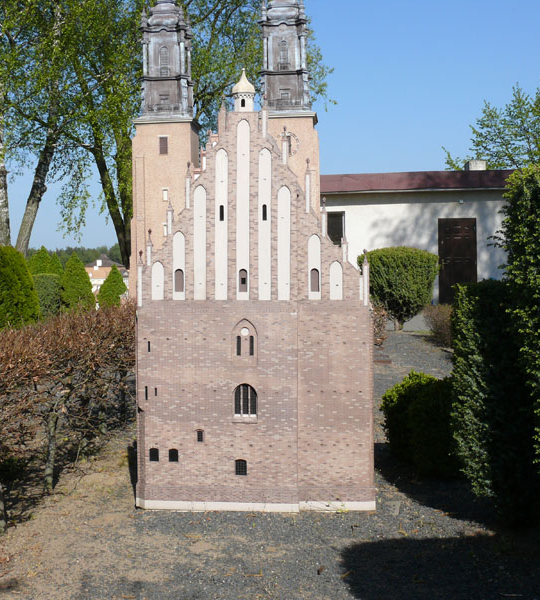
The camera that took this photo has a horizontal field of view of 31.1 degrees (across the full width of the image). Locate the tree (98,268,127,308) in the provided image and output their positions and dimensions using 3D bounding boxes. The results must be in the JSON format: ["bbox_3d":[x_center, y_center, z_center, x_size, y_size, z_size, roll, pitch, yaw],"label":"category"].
[{"bbox_3d":[-3.489,-0.244,21.500,0.665,0.997,0.660,0,1,0],"label":"tree"}]

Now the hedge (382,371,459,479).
[{"bbox_3d":[1.118,0.846,6.700,0.697,0.607,0.720,0,1,0],"label":"hedge"}]

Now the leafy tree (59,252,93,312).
[{"bbox_3d":[-3.857,-0.311,19.500,0.703,1.286,0.720,0,1,0],"label":"leafy tree"}]

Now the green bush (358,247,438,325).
[{"bbox_3d":[2.145,-0.184,16.200,1.335,1.419,1.300,0,1,0],"label":"green bush"}]

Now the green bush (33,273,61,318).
[{"bbox_3d":[-4.339,-0.068,18.800,0.600,0.930,0.620,0,1,0],"label":"green bush"}]

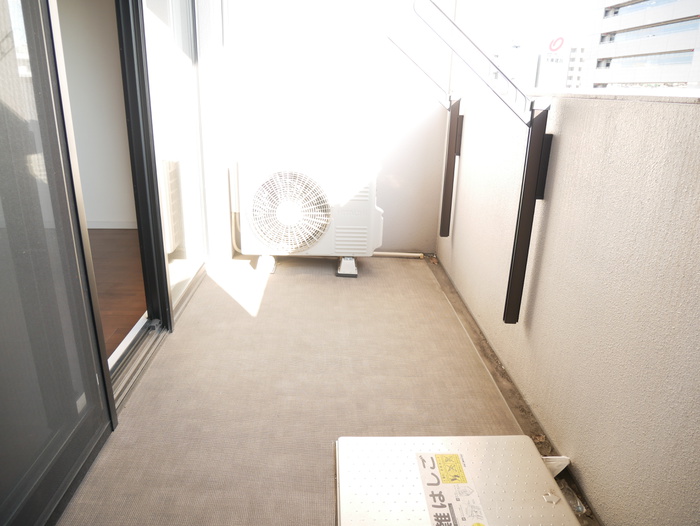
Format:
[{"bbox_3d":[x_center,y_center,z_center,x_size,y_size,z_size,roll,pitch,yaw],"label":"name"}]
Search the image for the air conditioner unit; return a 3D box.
[{"bbox_3d":[-0.227,-0.336,2.971,0.841,0.537,0.300,1,19,-3],"label":"air conditioner unit"}]

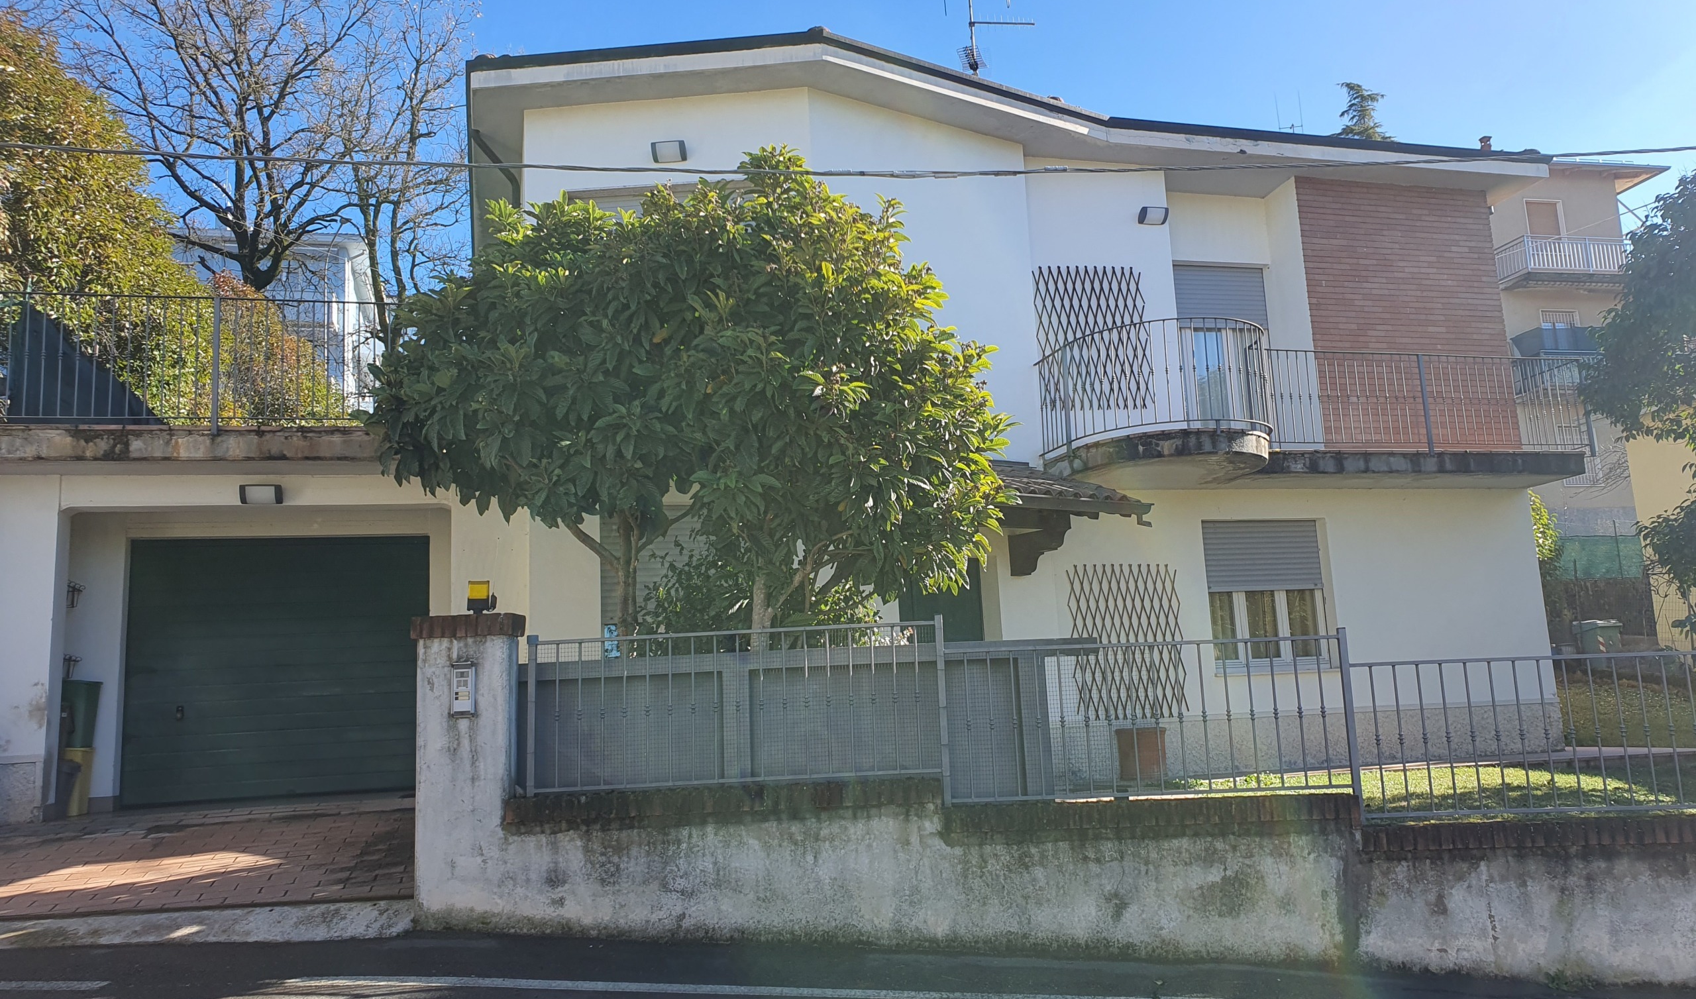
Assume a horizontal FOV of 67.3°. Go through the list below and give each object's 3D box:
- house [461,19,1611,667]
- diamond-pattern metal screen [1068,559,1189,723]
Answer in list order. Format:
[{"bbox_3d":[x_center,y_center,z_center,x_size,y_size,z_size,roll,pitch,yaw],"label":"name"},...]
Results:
[{"bbox_3d":[1.346,-0.396,15.360,11.200,7.200,9.600,0,-9,-16],"label":"house"},{"bbox_3d":[2.669,1.336,12.053,1.160,1.460,0.030,0,-9,-16],"label":"diamond-pattern metal screen"}]

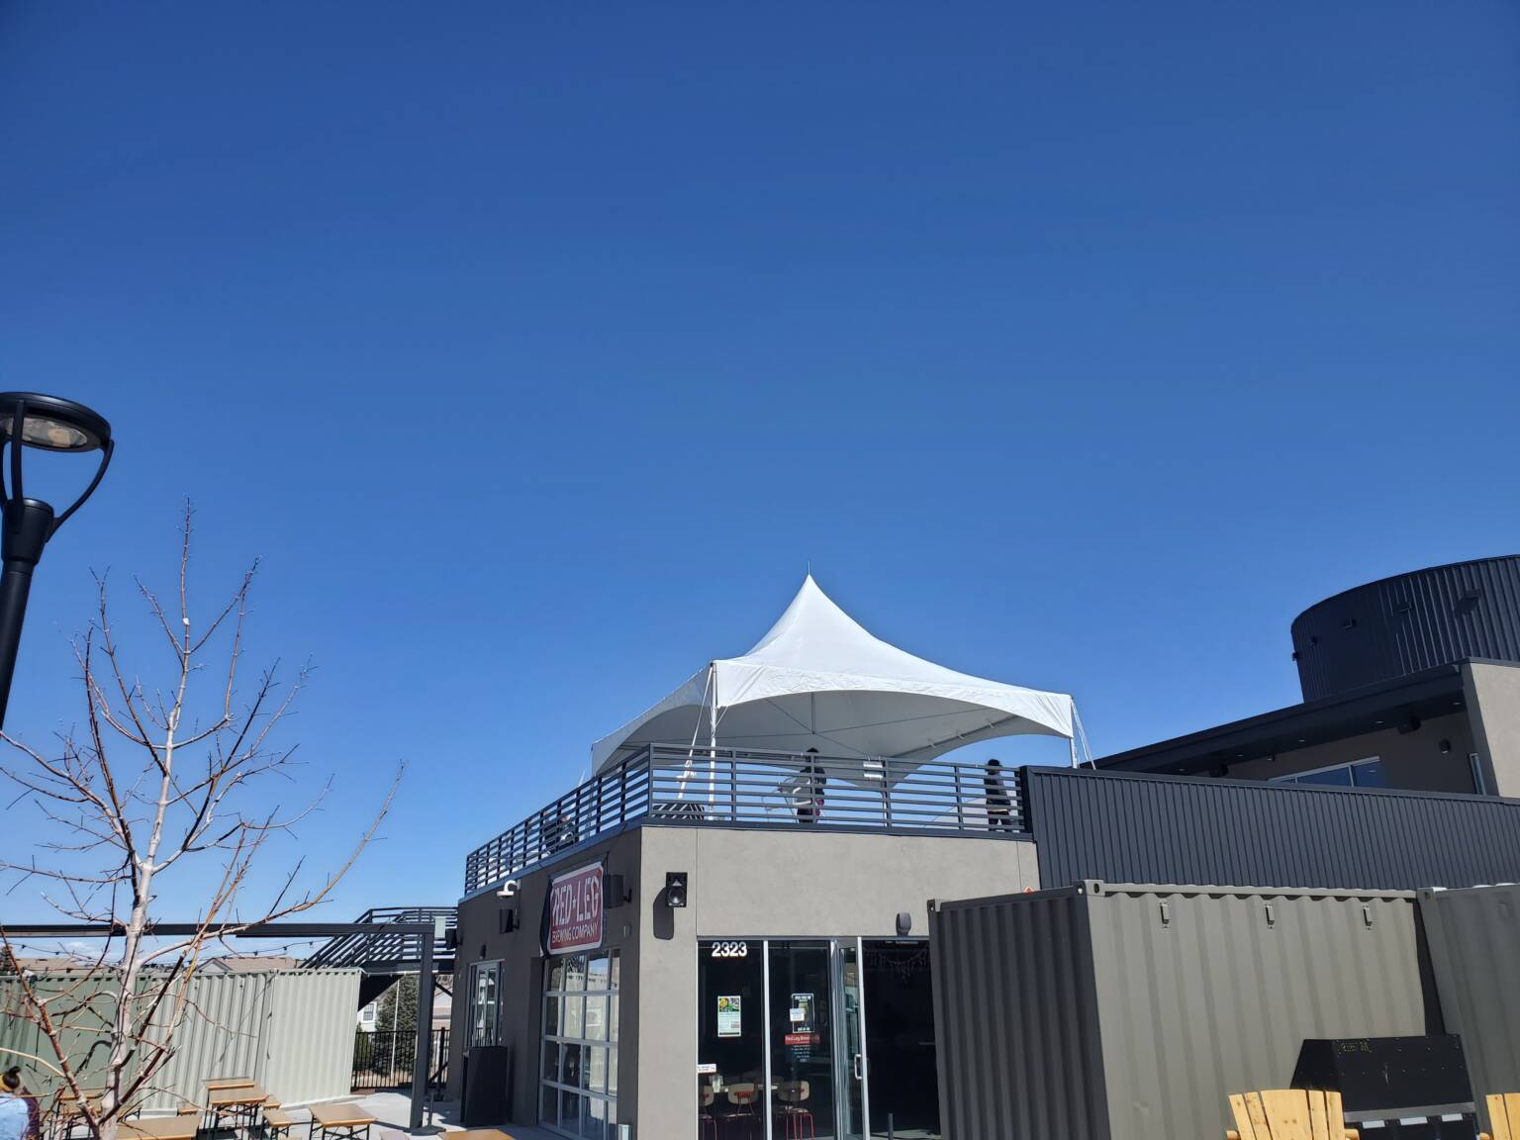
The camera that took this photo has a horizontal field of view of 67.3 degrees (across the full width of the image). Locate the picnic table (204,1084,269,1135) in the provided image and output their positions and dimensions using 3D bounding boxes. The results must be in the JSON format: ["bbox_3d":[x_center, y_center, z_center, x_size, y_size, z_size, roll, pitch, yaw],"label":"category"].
[{"bbox_3d":[-6.710,7.086,14.511,0.610,0.760,2.080,8,-22,-24],"label":"picnic table"}]

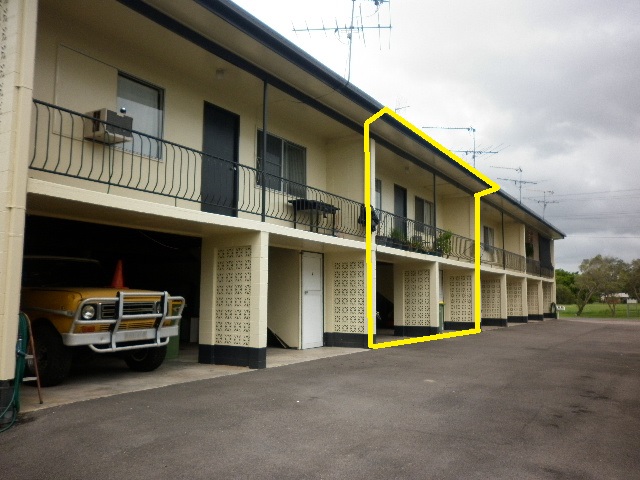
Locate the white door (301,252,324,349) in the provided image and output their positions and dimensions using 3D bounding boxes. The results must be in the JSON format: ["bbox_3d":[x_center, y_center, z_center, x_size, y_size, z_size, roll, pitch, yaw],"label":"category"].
[{"bbox_3d":[-0.165,1.358,11.738,0.060,2.137,0.868,-4,-8,33],"label":"white door"}]

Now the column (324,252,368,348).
[{"bbox_3d":[0.674,1.363,11.791,1.282,2.132,0.190,-4,-8,33],"label":"column"}]

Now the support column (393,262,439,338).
[{"bbox_3d":[2.813,1.741,15.063,1.282,2.132,0.190,-4,-8,33],"label":"support column"}]

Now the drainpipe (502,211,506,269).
[{"bbox_3d":[7.648,0.027,21.605,0.070,2.387,0.070,-4,-8,33],"label":"drainpipe"}]

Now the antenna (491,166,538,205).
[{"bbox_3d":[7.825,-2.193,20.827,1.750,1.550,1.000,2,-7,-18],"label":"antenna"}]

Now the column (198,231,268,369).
[{"bbox_3d":[-1.438,0.993,8.592,1.315,2.132,0.190,-4,-8,33],"label":"column"}]

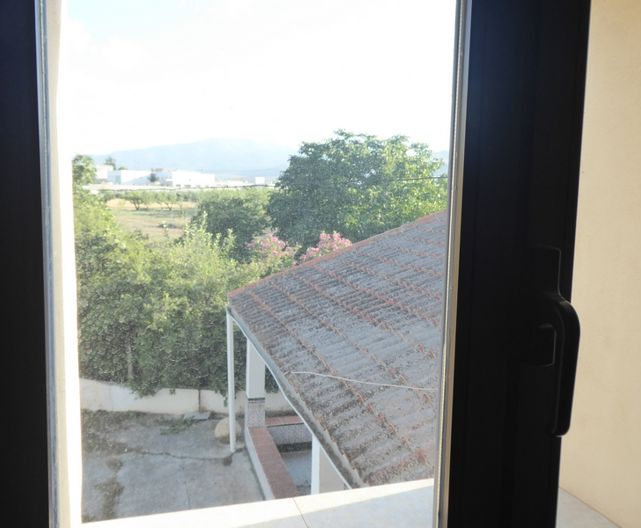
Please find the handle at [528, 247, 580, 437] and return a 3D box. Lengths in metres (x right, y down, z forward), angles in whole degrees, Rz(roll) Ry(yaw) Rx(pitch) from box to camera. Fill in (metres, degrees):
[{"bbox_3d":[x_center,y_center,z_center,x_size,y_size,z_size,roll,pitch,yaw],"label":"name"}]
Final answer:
[{"bbox_3d":[0.235,0.077,0.590,0.028,0.180,0.050,-1,6,-17],"label":"handle"}]

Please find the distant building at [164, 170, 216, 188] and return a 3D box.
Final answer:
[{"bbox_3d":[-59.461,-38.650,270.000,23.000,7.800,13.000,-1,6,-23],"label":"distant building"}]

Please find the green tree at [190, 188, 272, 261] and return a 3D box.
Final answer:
[{"bbox_3d":[-4.523,-1.855,30.000,4.200,4.100,4.200,0,6,-9],"label":"green tree"}]

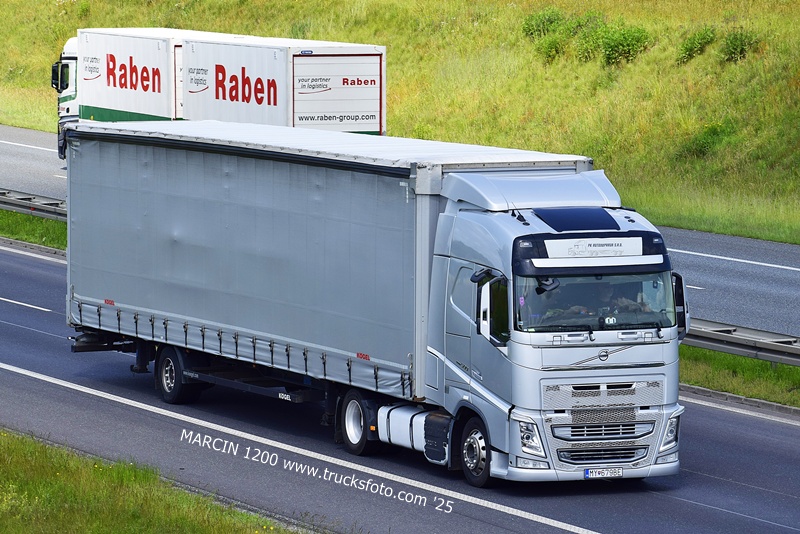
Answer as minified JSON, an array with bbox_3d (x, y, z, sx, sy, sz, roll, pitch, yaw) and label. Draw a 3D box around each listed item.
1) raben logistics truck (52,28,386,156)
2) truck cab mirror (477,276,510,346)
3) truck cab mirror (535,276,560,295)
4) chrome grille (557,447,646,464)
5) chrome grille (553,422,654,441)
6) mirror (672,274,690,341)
[{"bbox_3d":[-5.140,-4.150,99.900,2.600,3.970,18.300,-2,5,-23],"label":"raben logistics truck"},{"bbox_3d":[1.170,0.562,47.099,0.360,0.860,0.190,-3,5,-25],"label":"truck cab mirror"},{"bbox_3d":[1.856,0.237,46.897,0.250,0.200,0.220,-3,5,-25],"label":"truck cab mirror"},{"bbox_3d":[2.583,2.405,47.401,1.240,0.195,0.140,-3,5,-25],"label":"chrome grille"},{"bbox_3d":[2.582,2.091,47.377,1.390,0.220,0.140,-3,5,-25],"label":"chrome grille"},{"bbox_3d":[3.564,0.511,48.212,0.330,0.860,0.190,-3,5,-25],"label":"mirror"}]

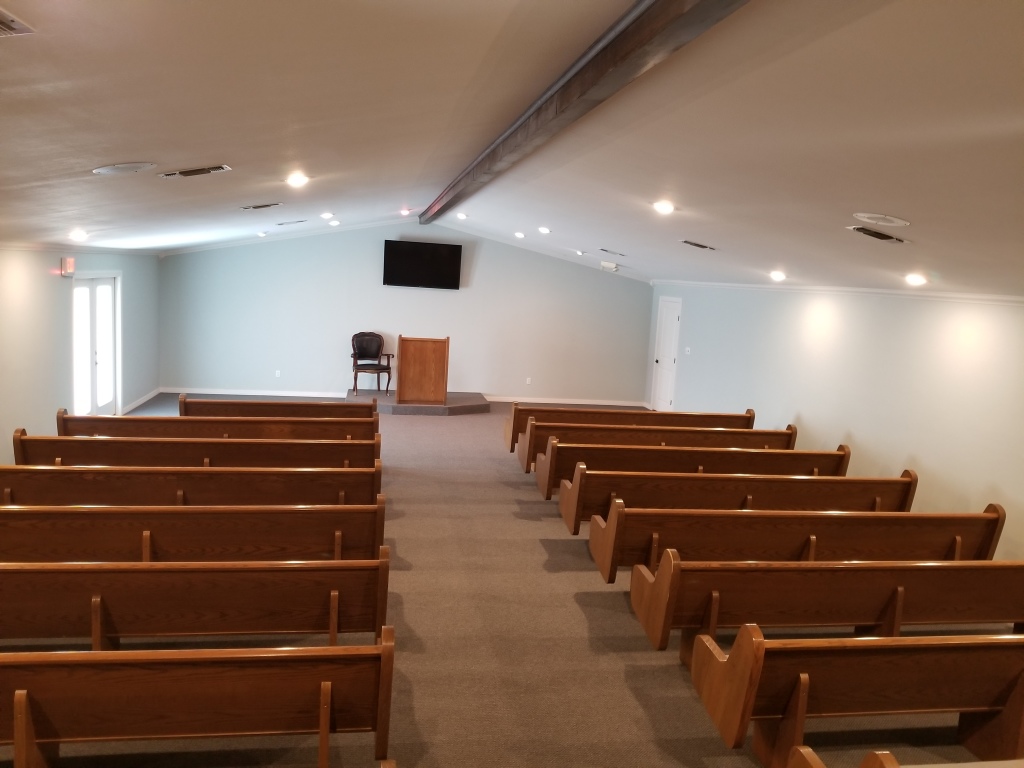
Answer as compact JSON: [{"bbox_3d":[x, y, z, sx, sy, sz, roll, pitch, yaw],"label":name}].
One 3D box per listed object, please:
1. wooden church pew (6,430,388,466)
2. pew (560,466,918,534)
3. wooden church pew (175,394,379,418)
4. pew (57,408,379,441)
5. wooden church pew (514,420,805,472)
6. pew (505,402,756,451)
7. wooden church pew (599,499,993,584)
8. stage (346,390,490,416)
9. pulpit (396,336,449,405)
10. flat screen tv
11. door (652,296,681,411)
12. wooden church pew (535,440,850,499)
[{"bbox_3d":[-2.792,0.814,7.124,3.072,0.870,0.587,2,9,-11],"label":"wooden church pew"},{"bbox_3d":[2.004,1.118,6.895,3.055,0.870,0.587,2,8,-8],"label":"pew"},{"bbox_3d":[-2.710,0.525,9.107,2.183,0.870,0.587,2,9,-11],"label":"wooden church pew"},{"bbox_3d":[-2.969,0.663,8.074,3.072,0.870,0.587,2,9,-11],"label":"pew"},{"bbox_3d":[1.649,0.817,8.795,3.055,0.870,0.587,2,8,-8],"label":"wooden church pew"},{"bbox_3d":[1.472,0.666,9.745,3.055,0.870,0.587,2,8,-8],"label":"pew"},{"bbox_3d":[2.181,1.268,5.945,3.055,0.870,0.587,2,8,-8],"label":"wooden church pew"},{"bbox_3d":[-1.629,0.334,13.293,2.455,0.143,1.467,2,9,-10],"label":"stage"},{"bbox_3d":[-1.504,-0.253,12.932,0.792,1.136,0.469,2,9,-10],"label":"pulpit"},{"bbox_3d":[-1.558,-2.087,13.537,1.340,0.773,0.069,2,13,-10],"label":"flat screen tv"},{"bbox_3d":[2.791,-0.484,13.948,0.069,2.059,0.929,2,9,-11],"label":"door"},{"bbox_3d":[1.827,0.967,7.845,3.055,0.870,0.587,2,8,-8],"label":"wooden church pew"}]

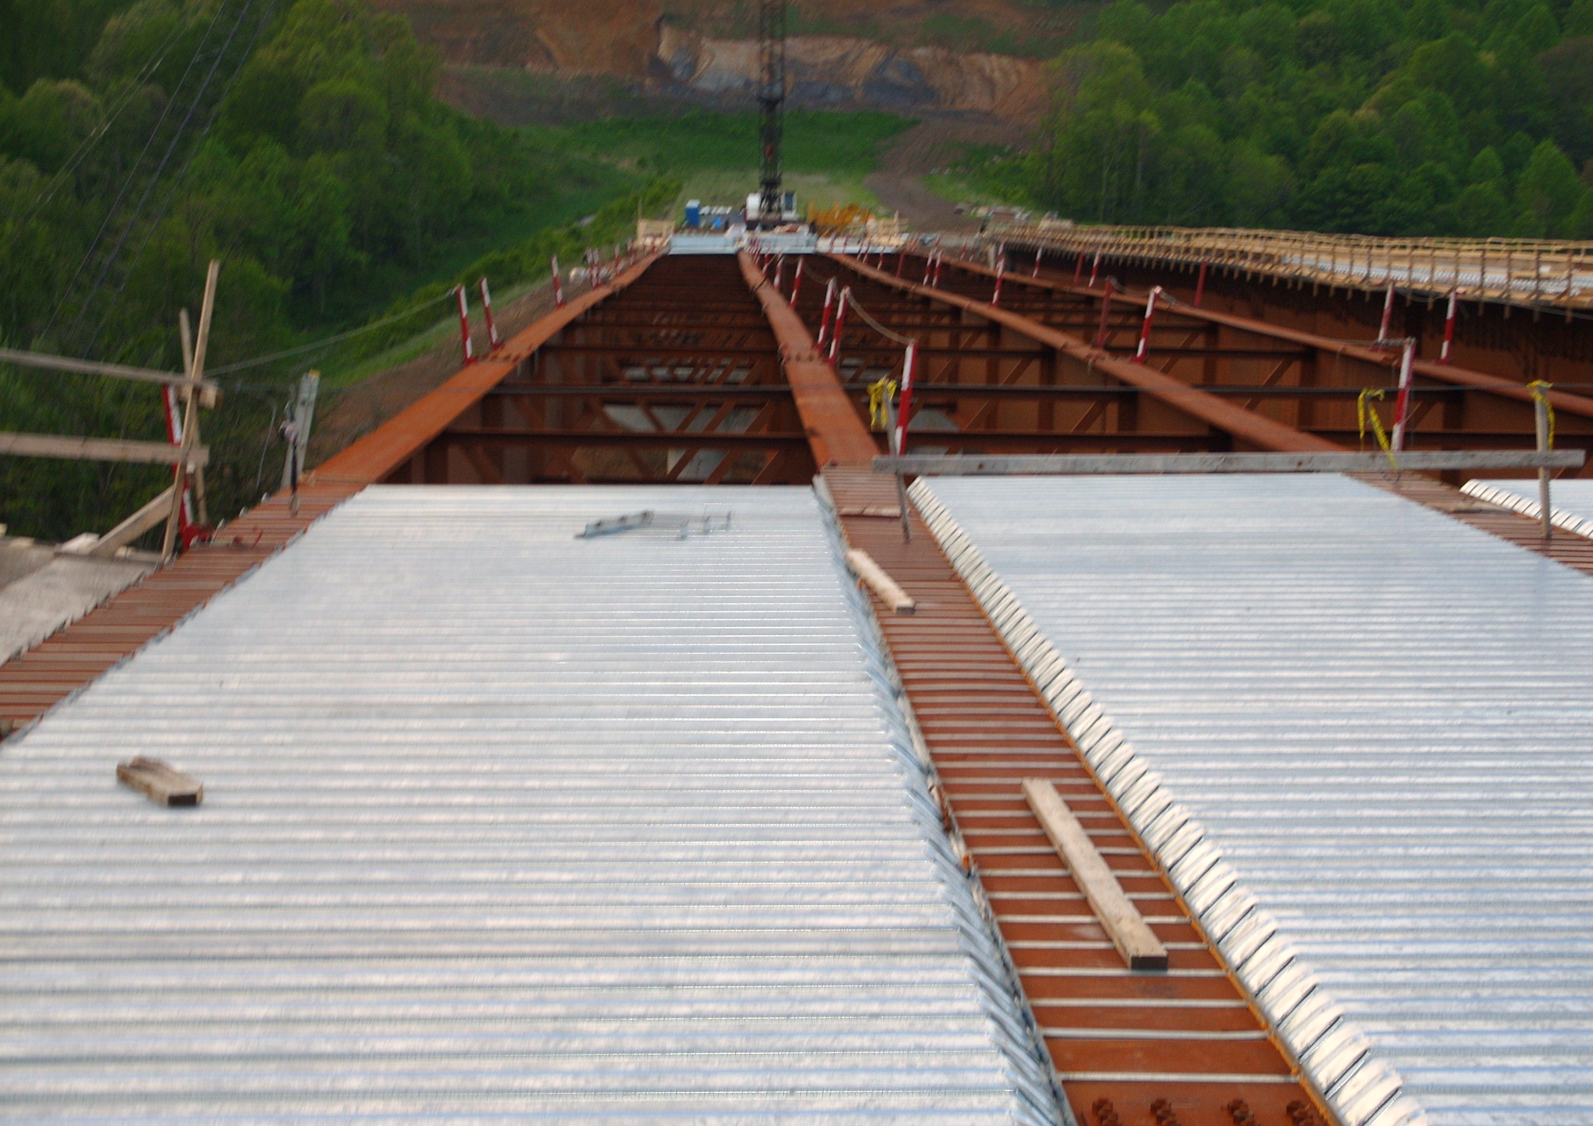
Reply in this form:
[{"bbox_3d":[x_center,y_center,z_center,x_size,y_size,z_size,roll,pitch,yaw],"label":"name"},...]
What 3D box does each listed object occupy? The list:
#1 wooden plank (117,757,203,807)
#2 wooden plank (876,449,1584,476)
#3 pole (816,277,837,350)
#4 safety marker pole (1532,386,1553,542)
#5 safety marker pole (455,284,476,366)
[{"bbox_3d":[-1.939,0.666,10.511,0.115,0.042,0.630,-2,6,-23],"label":"wooden plank"},{"bbox_3d":[2.468,-0.574,19.650,4.053,0.098,0.042,0,6,-1],"label":"wooden plank"},{"bbox_3d":[0.398,-3.176,44.156,0.080,0.956,0.080,12,5,0],"label":"pole"},{"bbox_3d":[4.267,-0.582,19.705,0.060,0.906,0.055,-4,6,0],"label":"safety marker pole"},{"bbox_3d":[-3.881,-2.768,40.353,0.080,0.957,0.080,-6,6,0],"label":"safety marker pole"}]

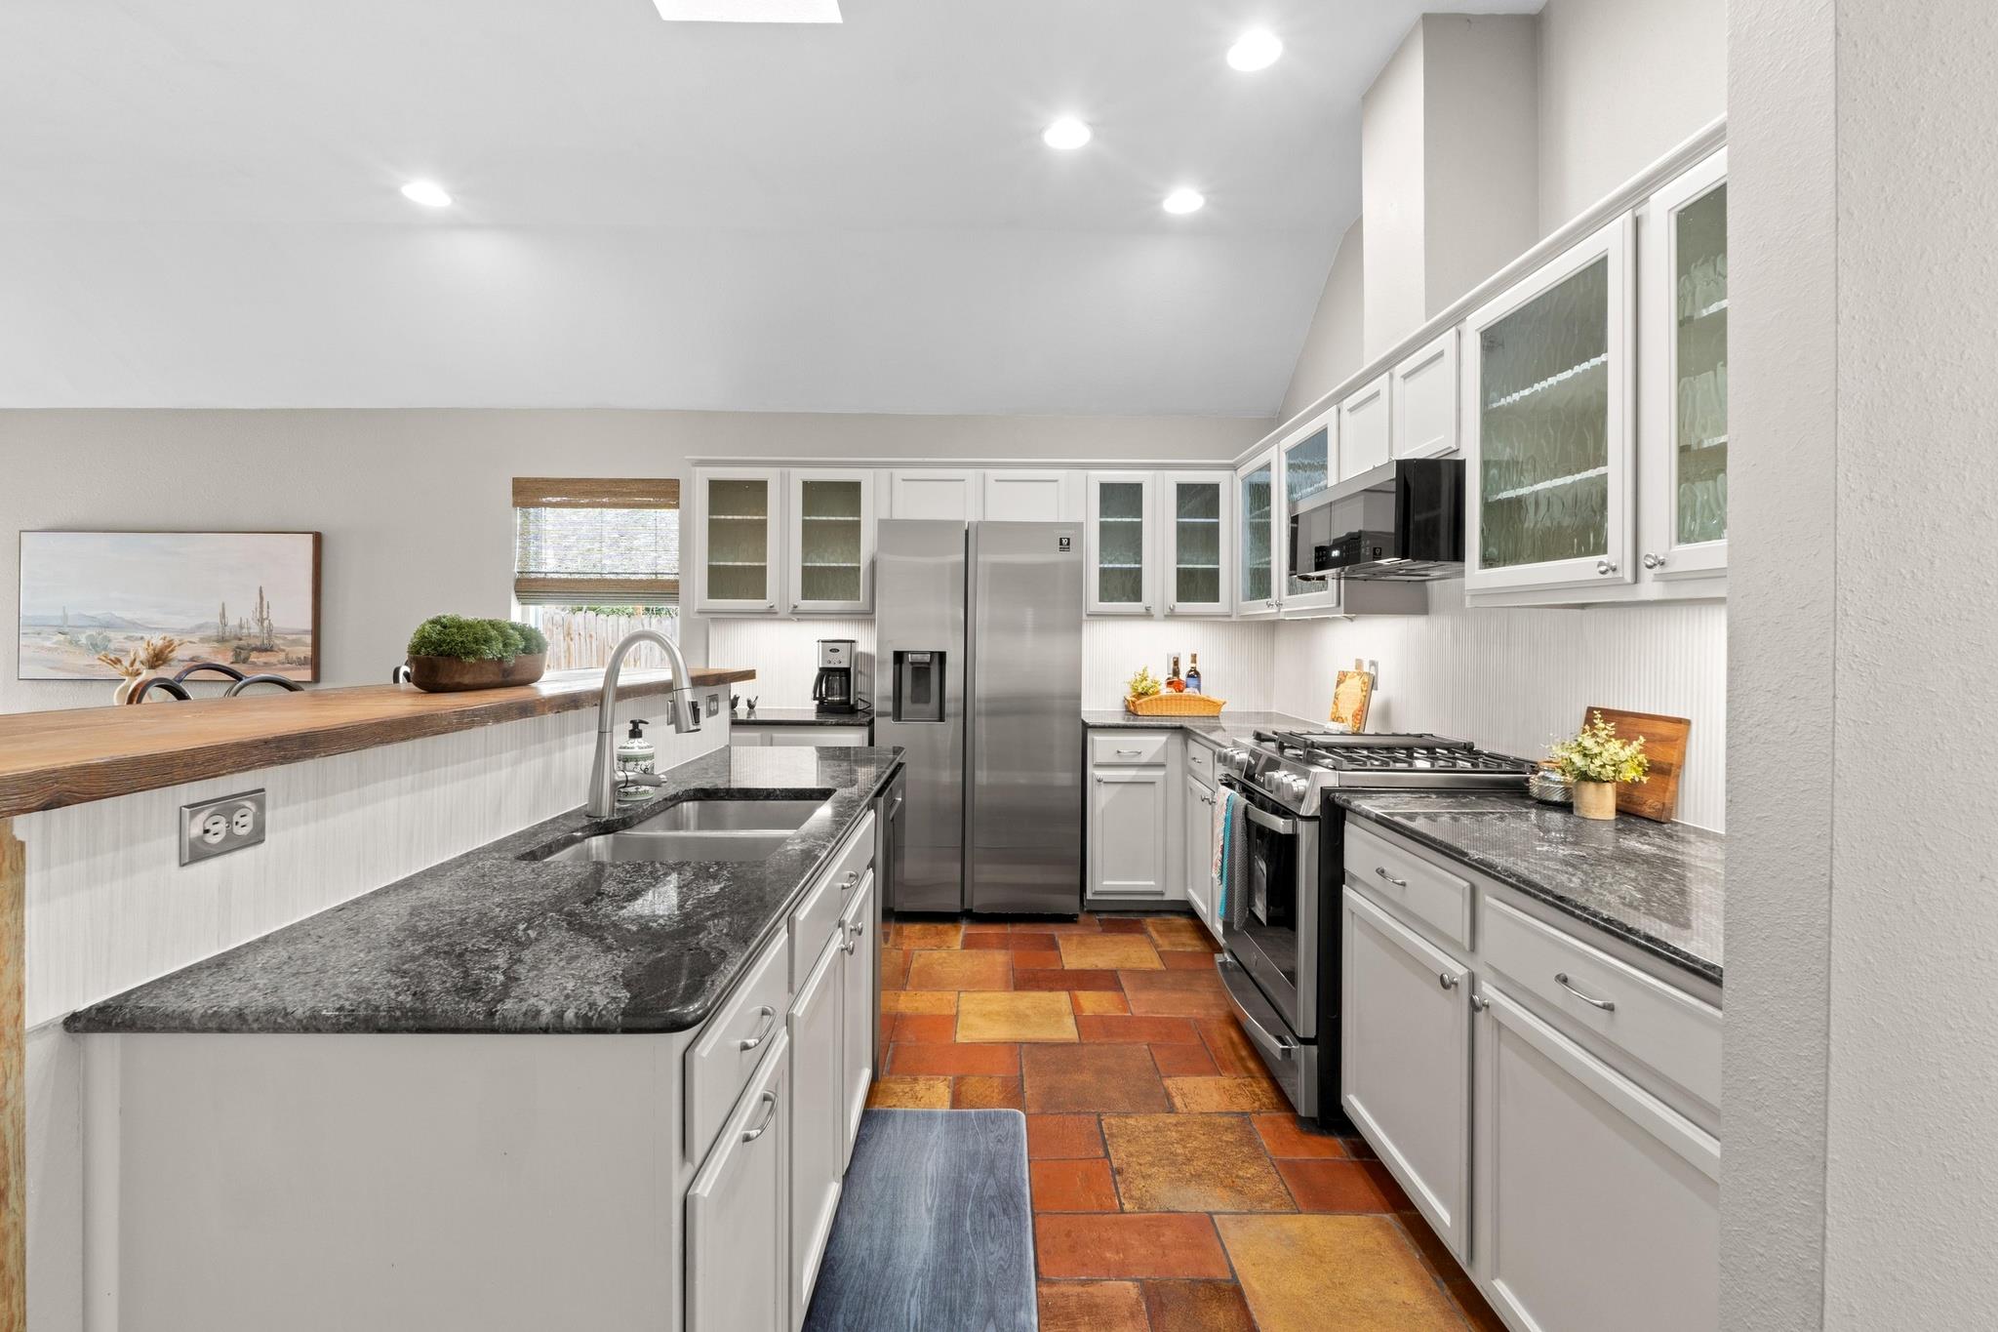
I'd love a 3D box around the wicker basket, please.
[{"bbox_3d":[0.901,0.200,4.282,0.477,0.116,0.236,0,2,-1],"label":"wicker basket"}]

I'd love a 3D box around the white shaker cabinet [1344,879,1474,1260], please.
[{"bbox_3d":[1.201,0.851,1.851,0.636,0.556,0.544,0,2,0],"label":"white shaker cabinet"}]

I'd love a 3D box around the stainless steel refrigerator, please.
[{"bbox_3d":[-0.090,0.255,4.045,0.905,1.789,0.713,0,2,-1],"label":"stainless steel refrigerator"}]

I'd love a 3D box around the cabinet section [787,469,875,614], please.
[{"bbox_3d":[-0.819,-0.609,4.239,0.419,0.704,0.330,0,1,0],"label":"cabinet section"}]

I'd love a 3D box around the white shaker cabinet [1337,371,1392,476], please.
[{"bbox_3d":[1.360,-0.748,2.757,0.304,0.334,0.343,0,2,0],"label":"white shaker cabinet"}]

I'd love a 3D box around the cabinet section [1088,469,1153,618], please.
[{"bbox_3d":[0.598,-0.603,4.251,0.331,0.699,0.330,0,1,0],"label":"cabinet section"}]

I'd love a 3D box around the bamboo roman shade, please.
[{"bbox_3d":[-2.109,-0.652,4.372,0.862,0.667,0.060,0,2,-1],"label":"bamboo roman shade"}]

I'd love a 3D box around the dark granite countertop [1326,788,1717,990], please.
[{"bbox_3d":[1.209,0.372,1.597,0.639,0.030,1.180,0,2,-1],"label":"dark granite countertop"}]

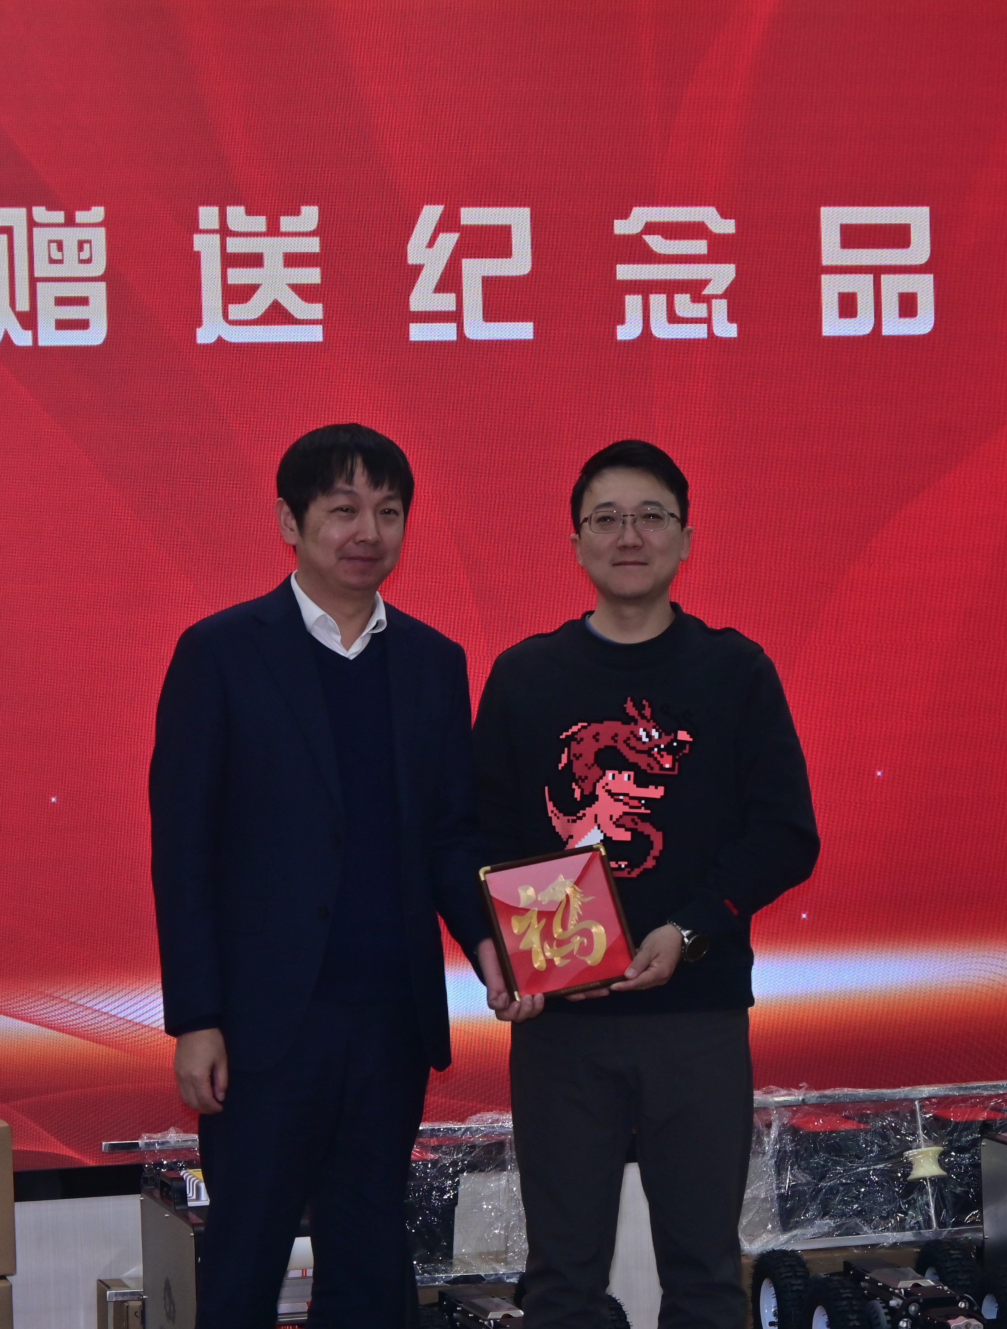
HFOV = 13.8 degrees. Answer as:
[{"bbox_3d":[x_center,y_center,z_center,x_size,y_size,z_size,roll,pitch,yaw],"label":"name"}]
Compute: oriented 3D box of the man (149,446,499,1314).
[{"bbox_3d":[-0.235,0.530,6.060,0.540,1.755,0.420,-2,2,-26],"label":"man"}]

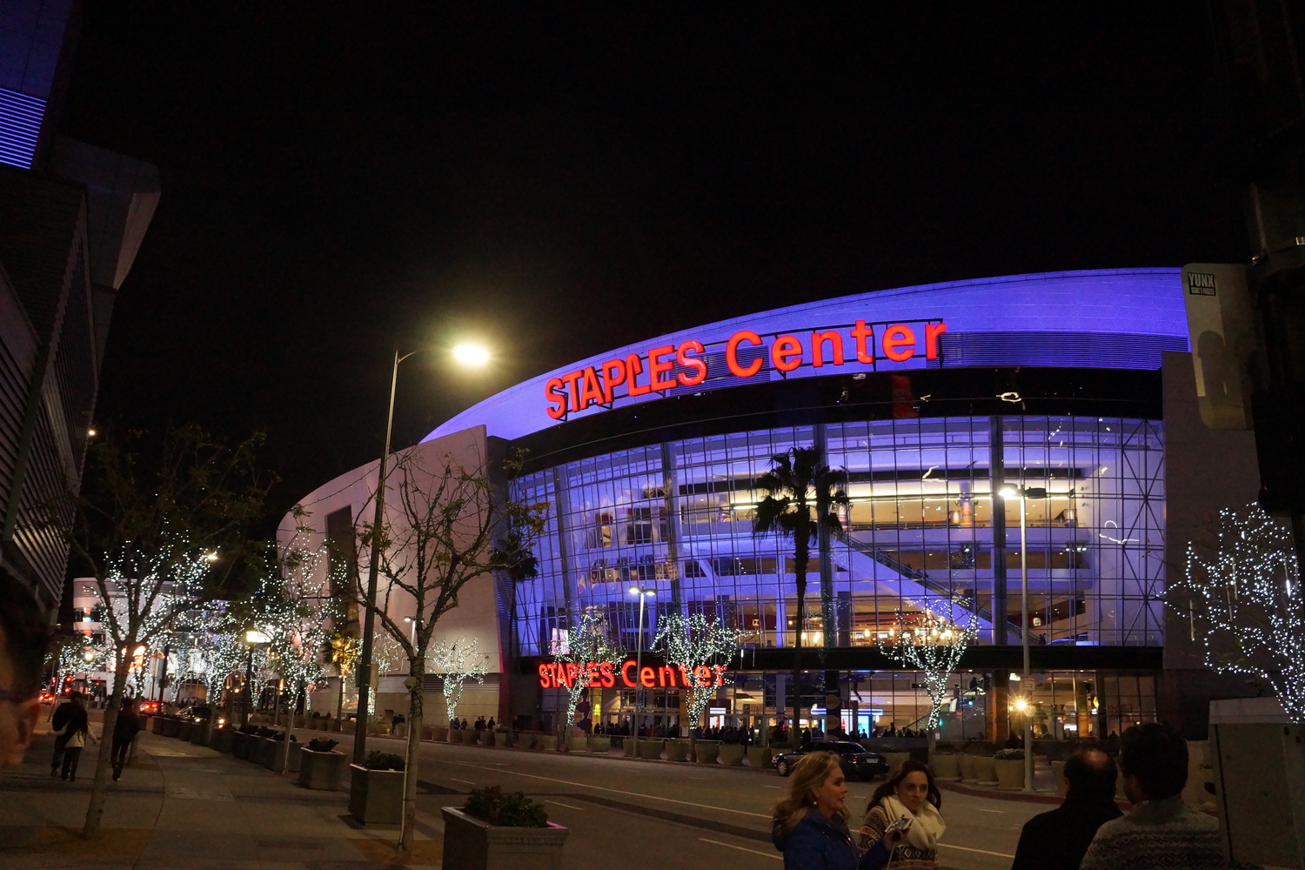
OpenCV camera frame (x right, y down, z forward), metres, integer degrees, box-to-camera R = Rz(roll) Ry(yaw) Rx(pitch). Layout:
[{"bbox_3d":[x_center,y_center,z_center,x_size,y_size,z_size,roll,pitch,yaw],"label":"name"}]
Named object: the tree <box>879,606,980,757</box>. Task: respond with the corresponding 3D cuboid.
[{"bbox_3d":[11.315,10.460,40.152,3.900,6.750,3.900,-2,-17,15],"label":"tree"}]

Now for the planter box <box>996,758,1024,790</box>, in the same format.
[{"bbox_3d":[11.480,10.796,31.177,1.240,0.930,1.240,-4,-17,19],"label":"planter box"}]

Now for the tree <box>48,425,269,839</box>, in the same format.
[{"bbox_3d":[-6.913,2.596,13.528,2.750,5.400,2.750,10,-18,-26],"label":"tree"}]

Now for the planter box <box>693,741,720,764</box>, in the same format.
[{"bbox_3d":[2.296,13.312,40.985,1.000,0.840,1.000,1,-16,4],"label":"planter box"}]

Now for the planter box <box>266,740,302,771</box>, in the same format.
[{"bbox_3d":[-10.285,8.939,27.311,0.740,0.780,1.450,11,-18,-28],"label":"planter box"}]

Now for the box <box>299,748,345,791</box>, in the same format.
[{"bbox_3d":[-7.346,7.437,21.800,0.740,0.780,1.450,10,-18,-26],"label":"box"}]

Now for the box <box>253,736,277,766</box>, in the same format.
[{"bbox_3d":[-11.742,9.584,29.799,0.740,0.780,1.450,12,-19,-31],"label":"box"}]

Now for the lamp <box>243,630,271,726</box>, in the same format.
[{"bbox_3d":[-14.503,9.211,35.416,0.800,4.190,0.750,2,-16,0],"label":"lamp"}]

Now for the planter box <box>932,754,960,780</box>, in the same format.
[{"bbox_3d":[11.994,13.508,39.986,1.240,0.930,1.240,-3,-17,16],"label":"planter box"}]

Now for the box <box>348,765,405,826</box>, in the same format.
[{"bbox_3d":[-4.488,5.846,15.976,0.700,0.780,1.620,10,-17,-24],"label":"box"}]

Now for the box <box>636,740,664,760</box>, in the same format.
[{"bbox_3d":[-0.006,13.829,43.058,1.020,0.800,1.020,2,-16,1],"label":"box"}]

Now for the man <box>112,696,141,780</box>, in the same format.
[{"bbox_3d":[-11.520,6.604,21.335,0.500,1.700,0.450,10,-18,-26],"label":"man"}]

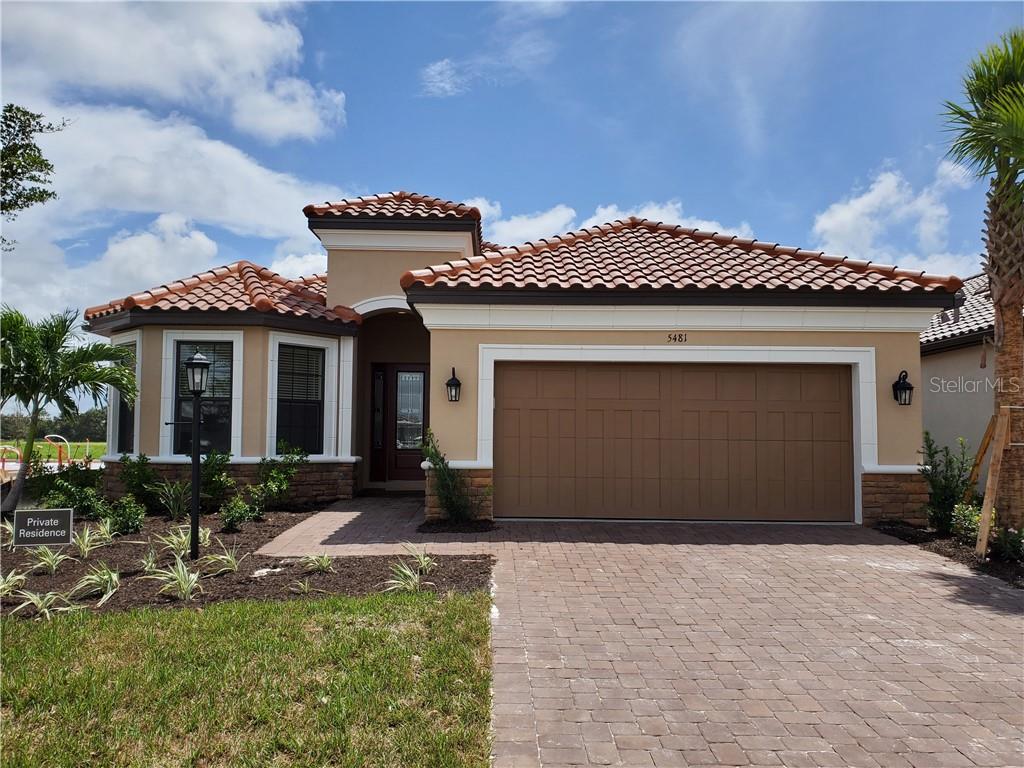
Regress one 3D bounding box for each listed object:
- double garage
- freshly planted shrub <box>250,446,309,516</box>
[{"bbox_3d":[2.194,0.778,10.478,4.877,2.134,0.100,0,-4,1],"label":"double garage"},{"bbox_3d":[-3.289,1.379,10.882,0.809,0.977,0.750,0,-4,1],"label":"freshly planted shrub"}]

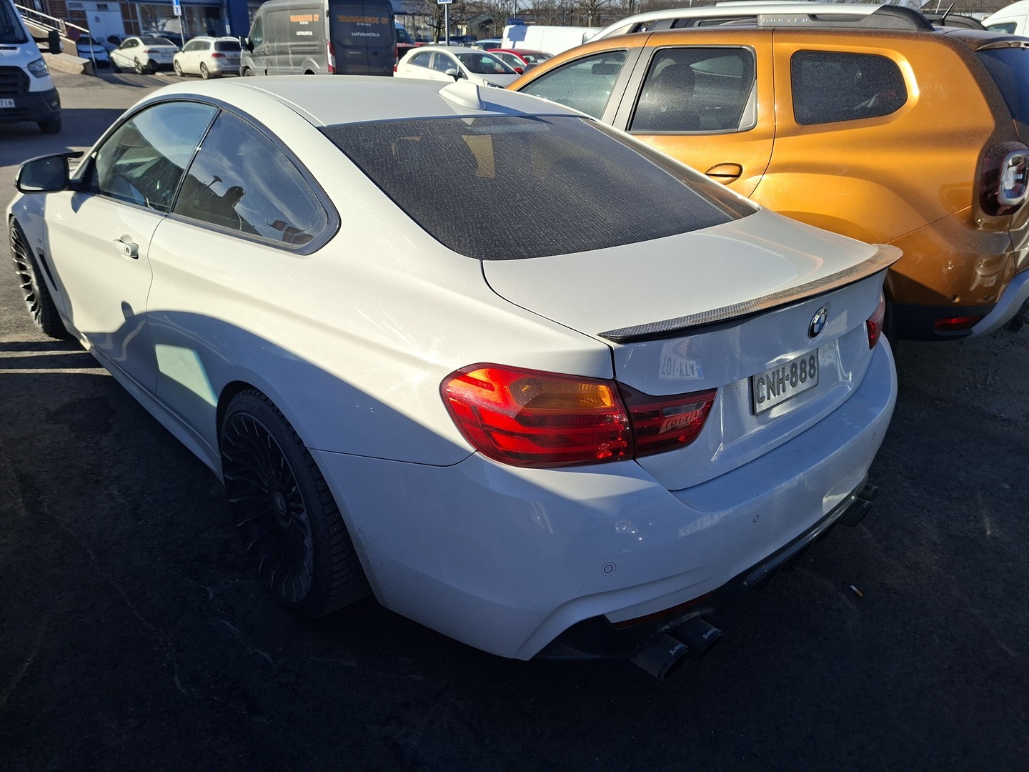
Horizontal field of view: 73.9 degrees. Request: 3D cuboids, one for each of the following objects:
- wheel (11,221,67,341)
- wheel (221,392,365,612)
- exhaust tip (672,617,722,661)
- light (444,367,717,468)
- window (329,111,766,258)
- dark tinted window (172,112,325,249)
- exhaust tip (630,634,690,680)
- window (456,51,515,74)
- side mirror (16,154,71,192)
[{"bbox_3d":[-2.497,-0.594,3.685,0.245,0.650,0.650,-18,31,-40],"label":"wheel"},{"bbox_3d":[-0.564,0.288,1.846,0.255,0.650,0.650,-16,29,-41],"label":"wheel"},{"bbox_3d":[0.387,0.549,1.502,0.100,0.100,0.120,-18,31,-40],"label":"exhaust tip"},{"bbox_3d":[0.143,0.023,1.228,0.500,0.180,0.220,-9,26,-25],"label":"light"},{"bbox_3d":[0.128,-0.618,1.923,1.200,0.120,0.740,-18,49,-40],"label":"window"},{"bbox_3d":[-0.652,-0.543,1.740,0.830,0.330,0.050,21,1,41],"label":"dark tinted window"},{"bbox_3d":[0.309,0.570,1.446,0.100,0.100,0.120,-18,31,-40],"label":"exhaust tip"},{"bbox_3d":[-0.626,-7.064,15.000,1.300,0.150,0.750,-20,63,-38],"label":"window"},{"bbox_3d":[-1.817,-0.818,2.642,0.195,0.145,0.120,-15,29,-35],"label":"side mirror"}]

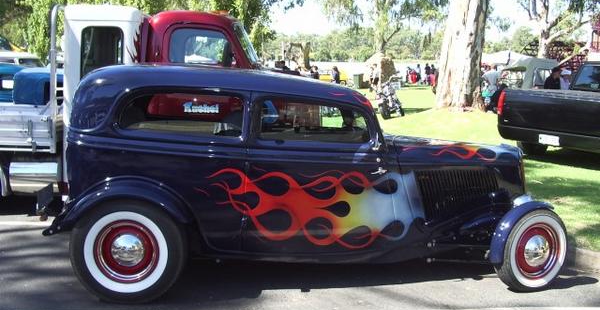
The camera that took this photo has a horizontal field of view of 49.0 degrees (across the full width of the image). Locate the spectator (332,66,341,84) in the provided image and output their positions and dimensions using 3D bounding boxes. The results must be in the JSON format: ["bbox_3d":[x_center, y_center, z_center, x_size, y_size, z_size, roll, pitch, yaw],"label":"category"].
[{"bbox_3d":[2.252,-4.655,40.764,0.360,1.630,0.480,1,9,6],"label":"spectator"}]

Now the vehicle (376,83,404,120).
[{"bbox_3d":[2.400,-1.531,17.064,0.720,1.130,2.000,4,10,25],"label":"vehicle"}]

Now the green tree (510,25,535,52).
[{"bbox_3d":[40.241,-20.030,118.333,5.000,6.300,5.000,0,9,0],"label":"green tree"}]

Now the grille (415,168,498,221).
[{"bbox_3d":[1.164,0.282,4.884,0.660,0.390,0.080,-2,9,-14],"label":"grille"}]

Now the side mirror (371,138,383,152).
[{"bbox_3d":[0.524,-0.072,4.510,0.060,0.110,0.100,-1,9,-9],"label":"side mirror"}]

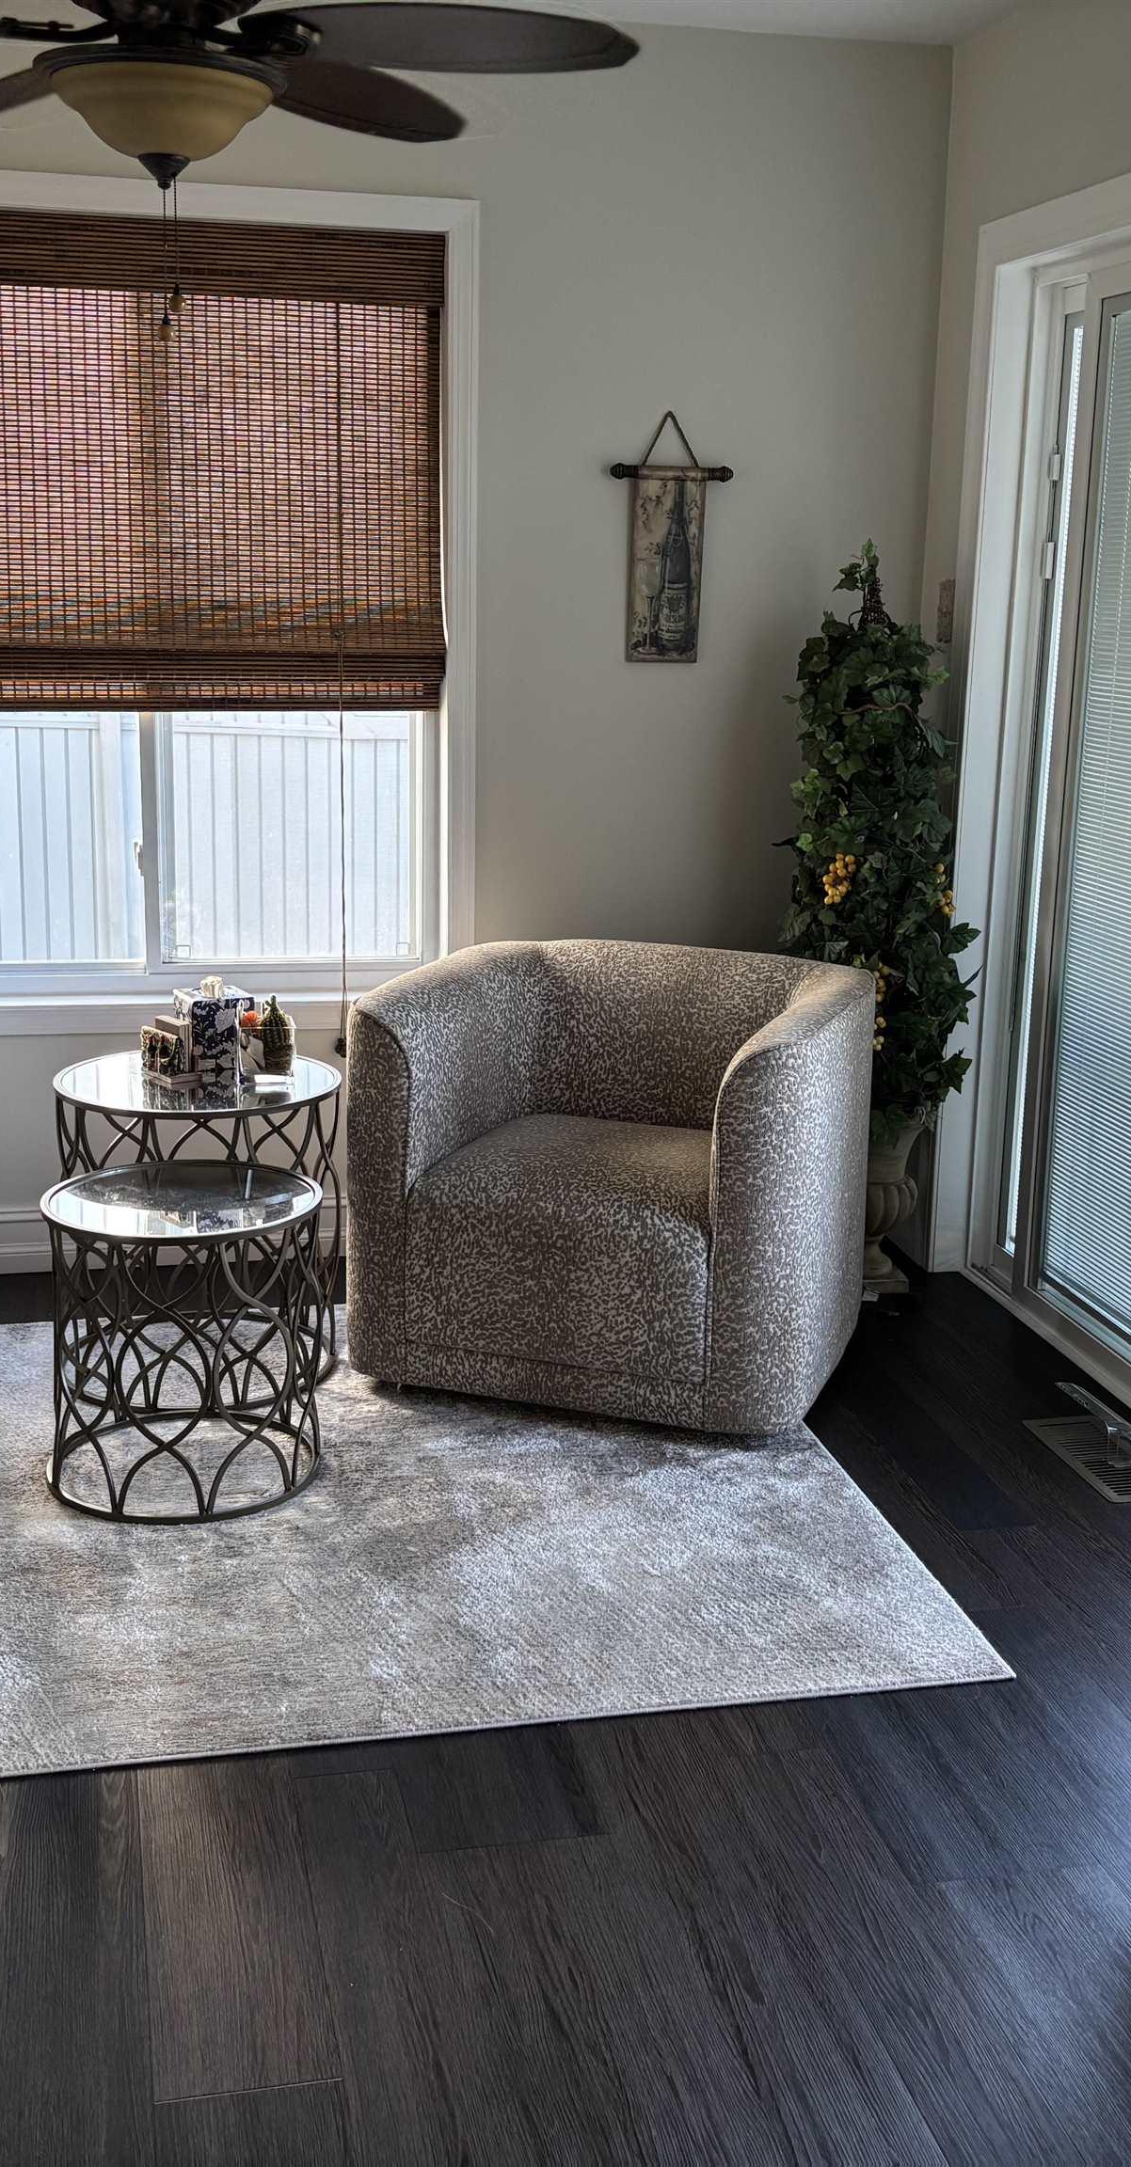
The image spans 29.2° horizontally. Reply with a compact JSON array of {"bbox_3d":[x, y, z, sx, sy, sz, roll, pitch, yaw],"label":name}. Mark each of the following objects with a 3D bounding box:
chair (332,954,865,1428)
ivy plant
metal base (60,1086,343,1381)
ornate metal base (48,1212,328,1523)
[{"bbox_3d":[0.114,0.144,4.074,0.850,0.700,0.860,5,14,17],"label":"chair"},{"bbox_3d":[0.608,-0.460,4.347,0.390,1.210,0.370,-2,13,-14],"label":"ivy plant"},{"bbox_3d":[-0.657,0.252,3.927,0.505,0.528,0.505,-2,13,-14],"label":"metal base"},{"bbox_3d":[-0.608,0.405,3.465,0.437,0.442,0.437,-2,13,-14],"label":"ornate metal base"}]

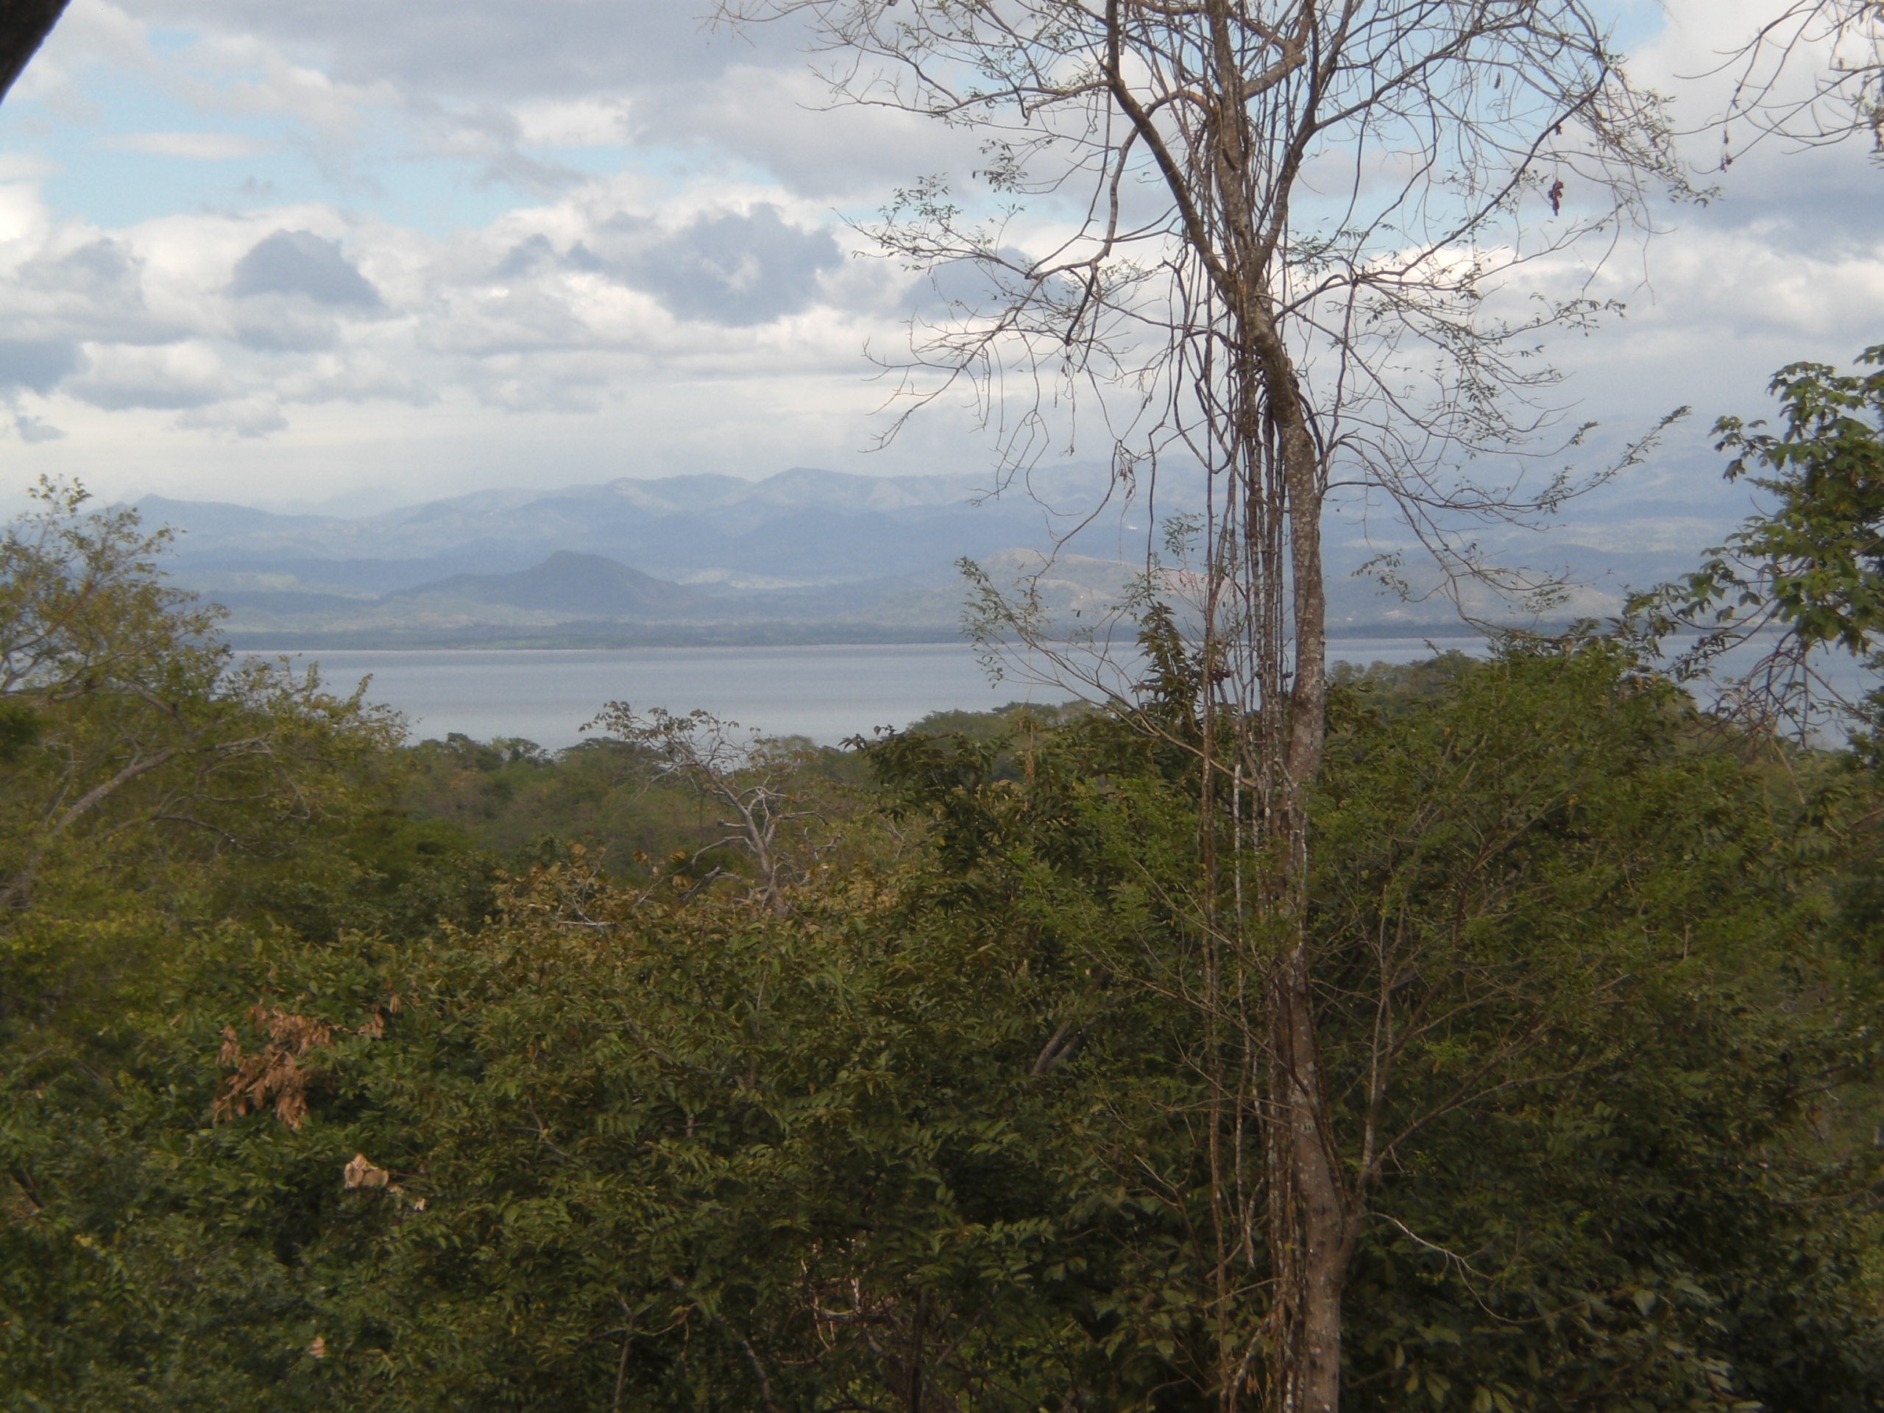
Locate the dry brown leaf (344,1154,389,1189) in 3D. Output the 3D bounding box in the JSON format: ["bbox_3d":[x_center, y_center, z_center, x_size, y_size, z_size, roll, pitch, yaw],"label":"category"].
[{"bbox_3d":[-2.968,2.395,32.000,0.250,0.190,0.130,0,1,-5],"label":"dry brown leaf"}]

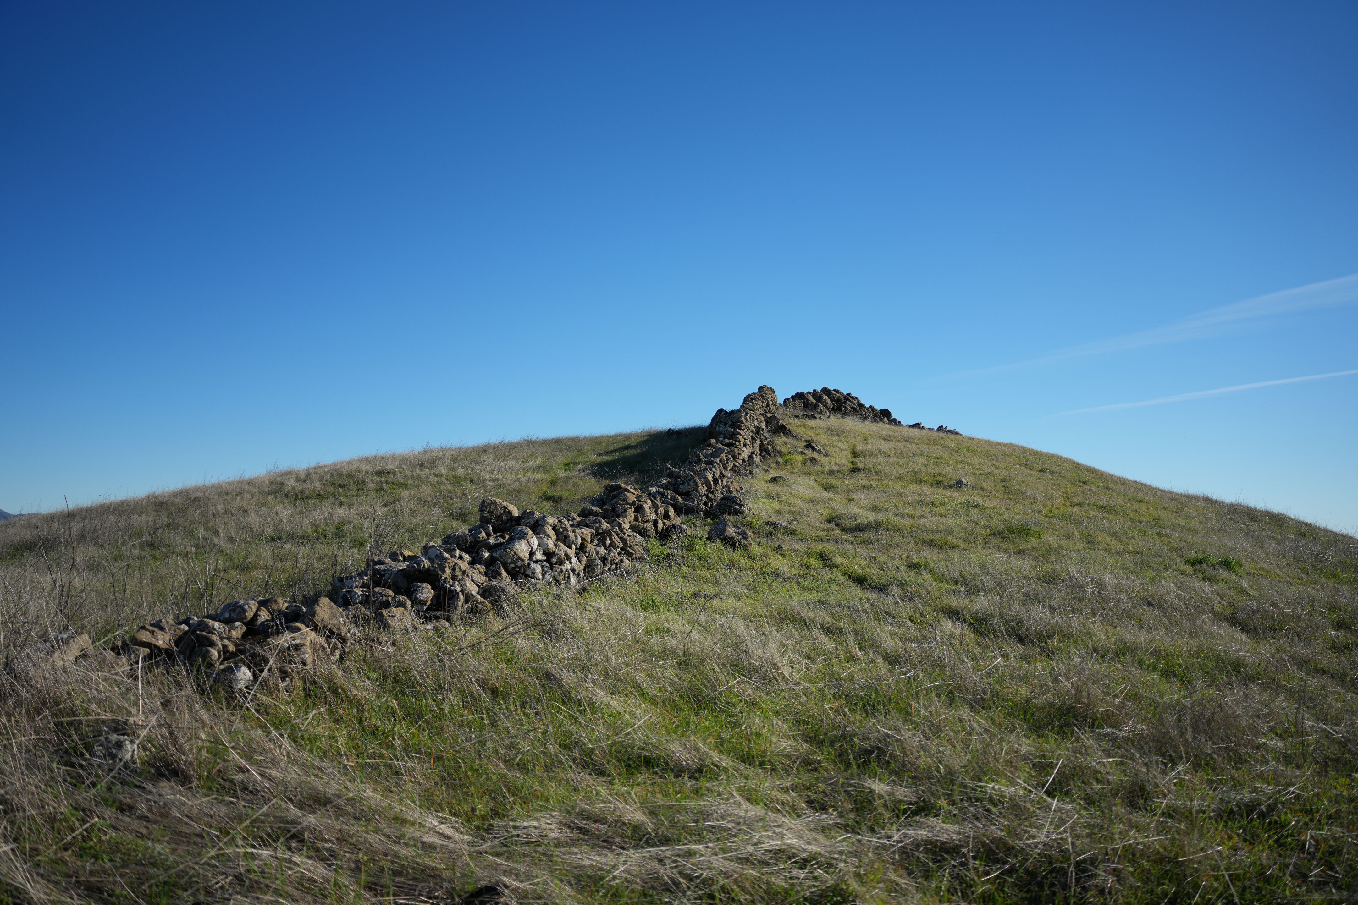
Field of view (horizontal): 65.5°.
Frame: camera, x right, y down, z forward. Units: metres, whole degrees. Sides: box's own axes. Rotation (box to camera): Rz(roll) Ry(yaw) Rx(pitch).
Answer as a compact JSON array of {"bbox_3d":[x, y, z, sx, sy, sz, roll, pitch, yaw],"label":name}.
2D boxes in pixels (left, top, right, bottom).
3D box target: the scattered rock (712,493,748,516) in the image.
[{"bbox_3d":[0.750,0.771,15.400,0.520,0.330,0.440,0,-4,3],"label":"scattered rock"}]

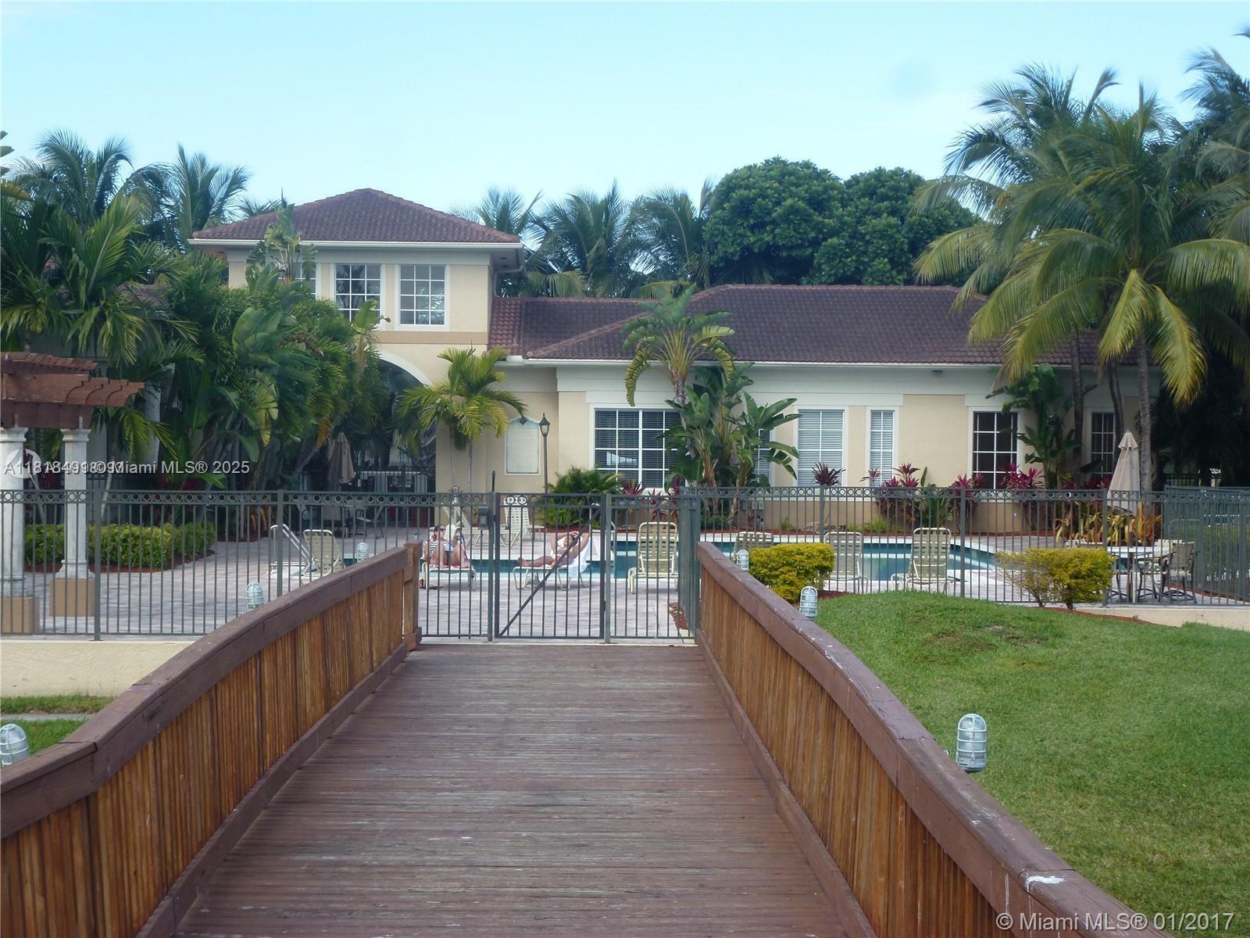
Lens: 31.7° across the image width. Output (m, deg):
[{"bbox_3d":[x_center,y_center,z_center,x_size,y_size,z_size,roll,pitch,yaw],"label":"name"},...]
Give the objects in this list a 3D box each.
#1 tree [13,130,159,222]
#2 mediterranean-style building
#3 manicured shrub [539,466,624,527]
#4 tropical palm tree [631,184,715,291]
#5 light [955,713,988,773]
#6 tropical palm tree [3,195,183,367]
[{"bbox_3d":[-18.600,-5.300,76.000,5.300,12.900,5.200,1,0,-1],"label":"tree"},{"bbox_3d":[1.150,-2.870,58.700,23.600,8.850,10.400,1,0,-1],"label":"mediterranean-style building"},{"bbox_3d":[-1.050,0.700,53.300,2.050,1.500,1.800,1,0,-1],"label":"manicured shrub"},{"bbox_3d":[1.700,-4.400,78.000,4.200,11.400,4.200,1,0,-1],"label":"tropical palm tree"},{"bbox_3d":[1.273,1.007,8.100,0.118,0.223,0.118,1,0,-1],"label":"light"},{"bbox_3d":[-10.300,-1.850,42.500,3.600,6.800,3.500,1,0,-1],"label":"tropical palm tree"}]

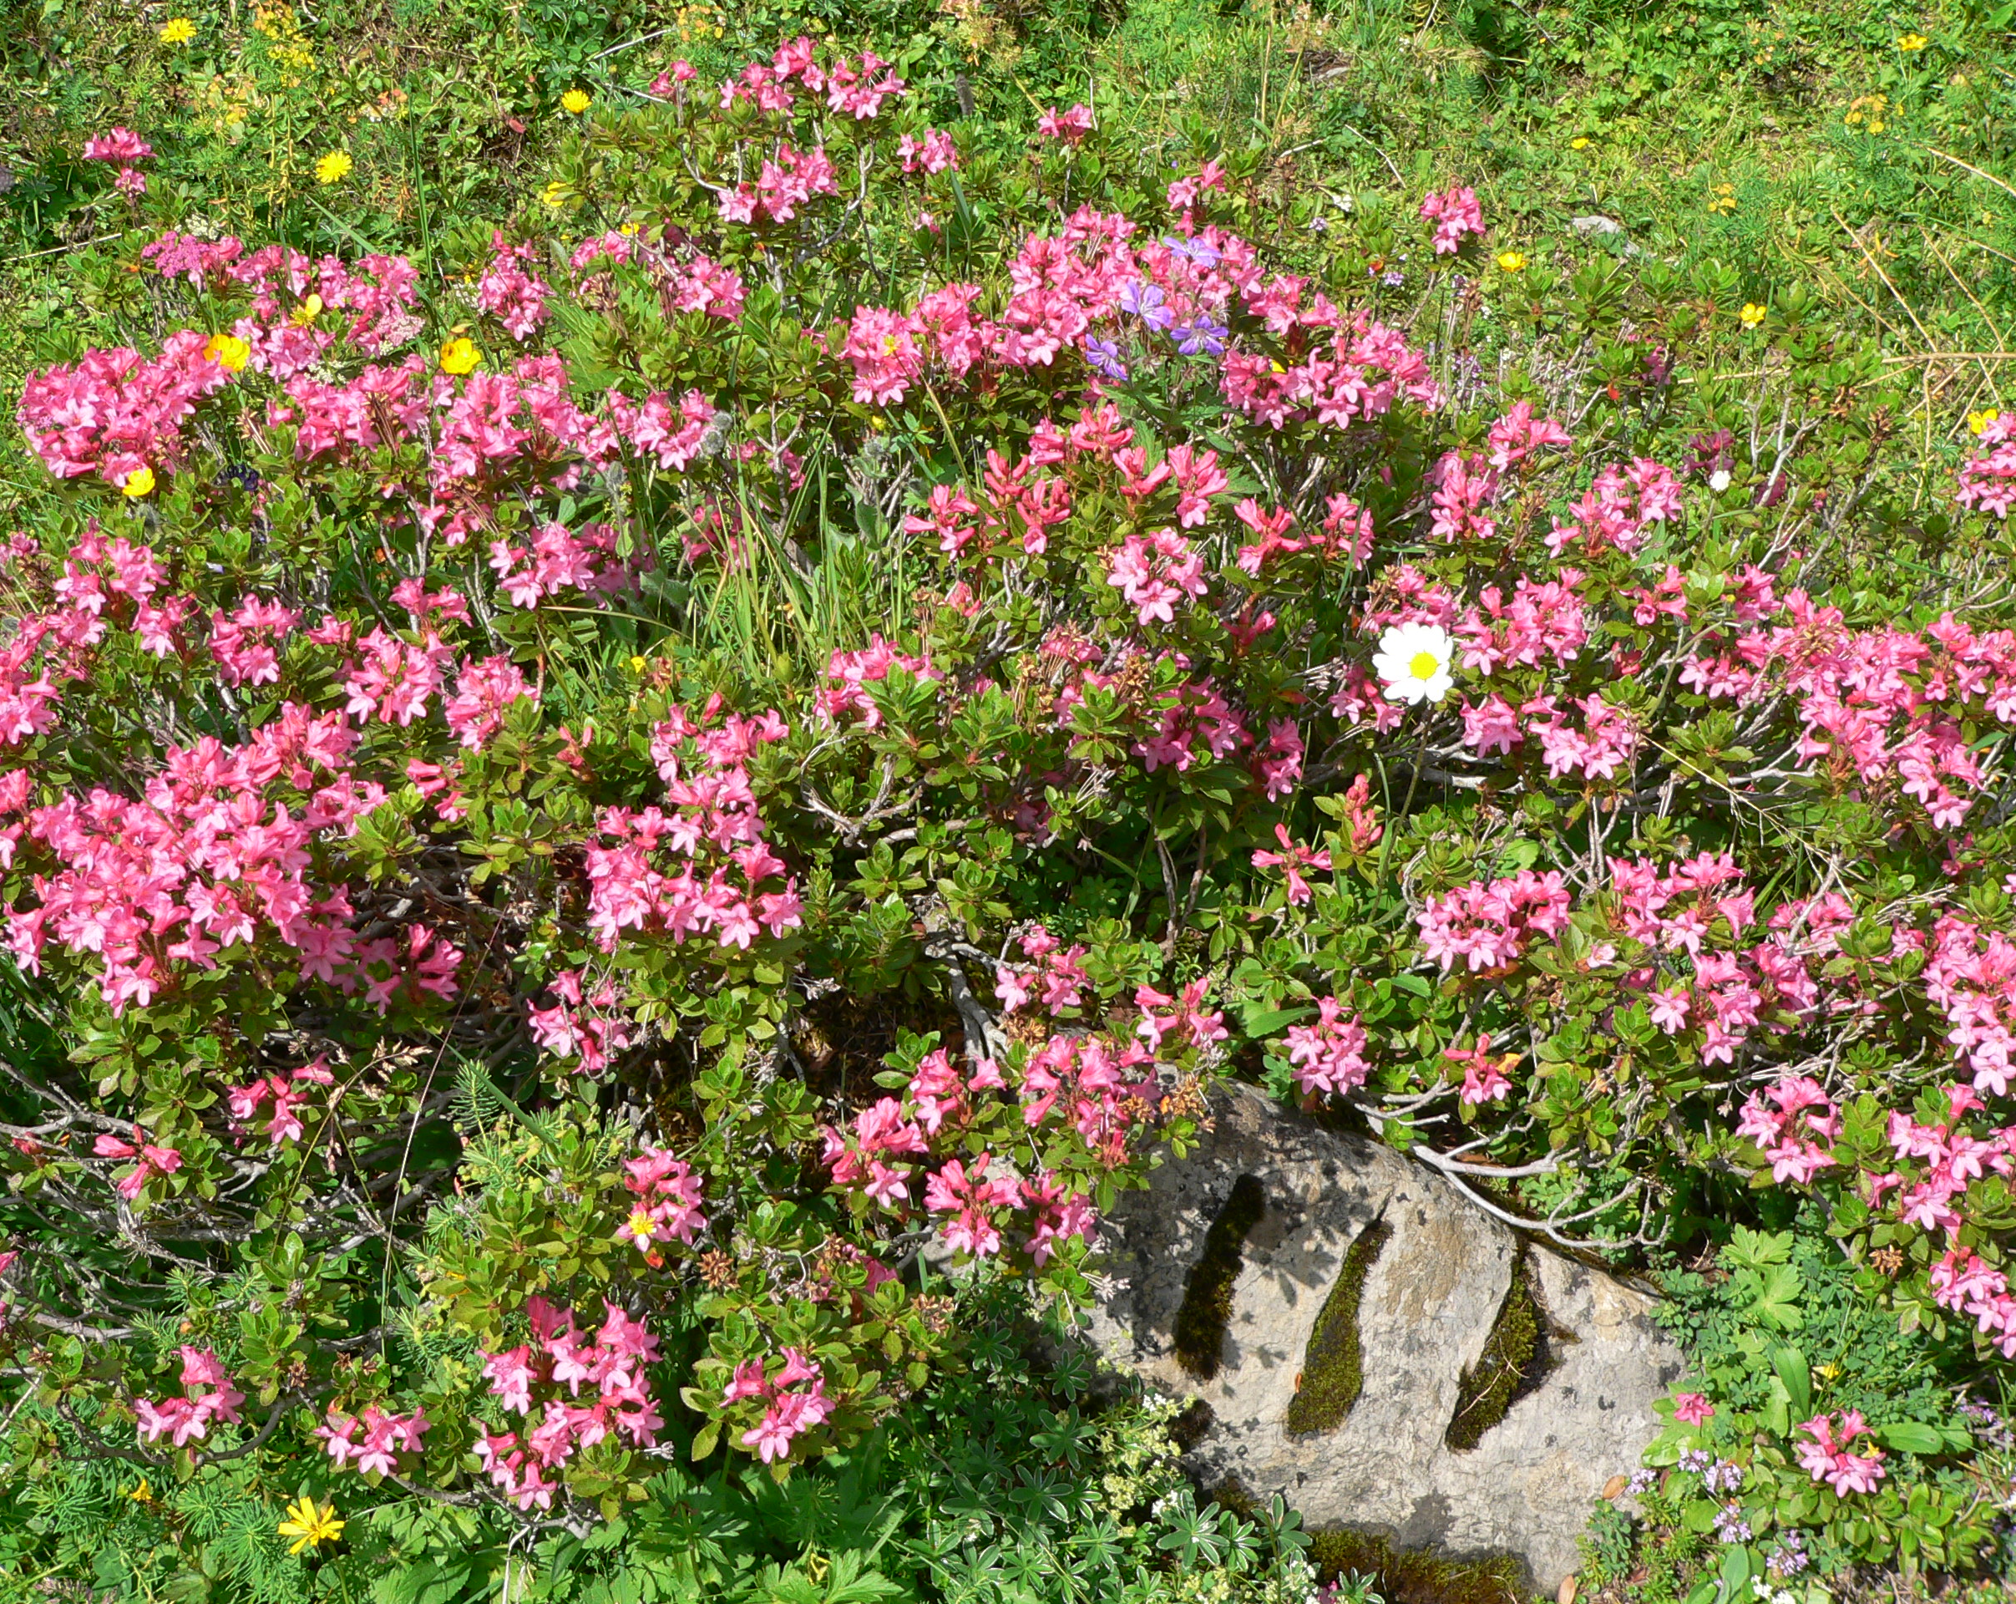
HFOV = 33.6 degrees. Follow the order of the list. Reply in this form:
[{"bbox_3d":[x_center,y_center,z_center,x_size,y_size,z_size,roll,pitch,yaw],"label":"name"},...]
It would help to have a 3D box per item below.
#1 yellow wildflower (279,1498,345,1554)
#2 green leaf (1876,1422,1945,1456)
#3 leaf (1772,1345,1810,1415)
[{"bbox_3d":[-0.314,0.326,1.500,0.030,0.013,0.029,3,38,-1],"label":"yellow wildflower"},{"bbox_3d":[0.419,0.295,1.550,0.032,0.006,0.015,6,50,6],"label":"green leaf"},{"bbox_3d":[0.369,0.272,1.570,0.013,0.006,0.037,-10,63,-6],"label":"leaf"}]

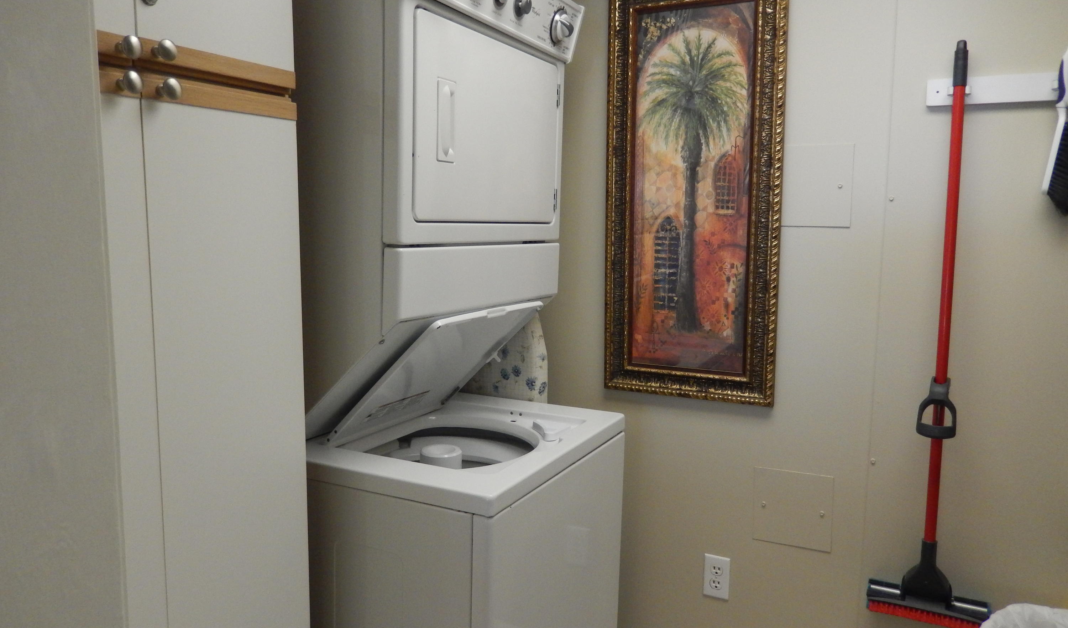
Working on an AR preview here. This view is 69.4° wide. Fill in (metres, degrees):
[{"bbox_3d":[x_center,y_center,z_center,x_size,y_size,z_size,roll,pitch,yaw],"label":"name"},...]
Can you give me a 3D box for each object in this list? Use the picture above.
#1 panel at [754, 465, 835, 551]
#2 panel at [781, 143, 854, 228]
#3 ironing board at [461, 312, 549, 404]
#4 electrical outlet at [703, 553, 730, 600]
[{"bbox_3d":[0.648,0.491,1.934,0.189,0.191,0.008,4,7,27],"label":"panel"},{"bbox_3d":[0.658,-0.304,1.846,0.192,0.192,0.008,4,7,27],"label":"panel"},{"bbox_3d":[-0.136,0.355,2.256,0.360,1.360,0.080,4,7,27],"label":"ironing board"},{"bbox_3d":[0.483,0.697,2.040,0.069,0.114,0.008,4,7,27],"label":"electrical outlet"}]

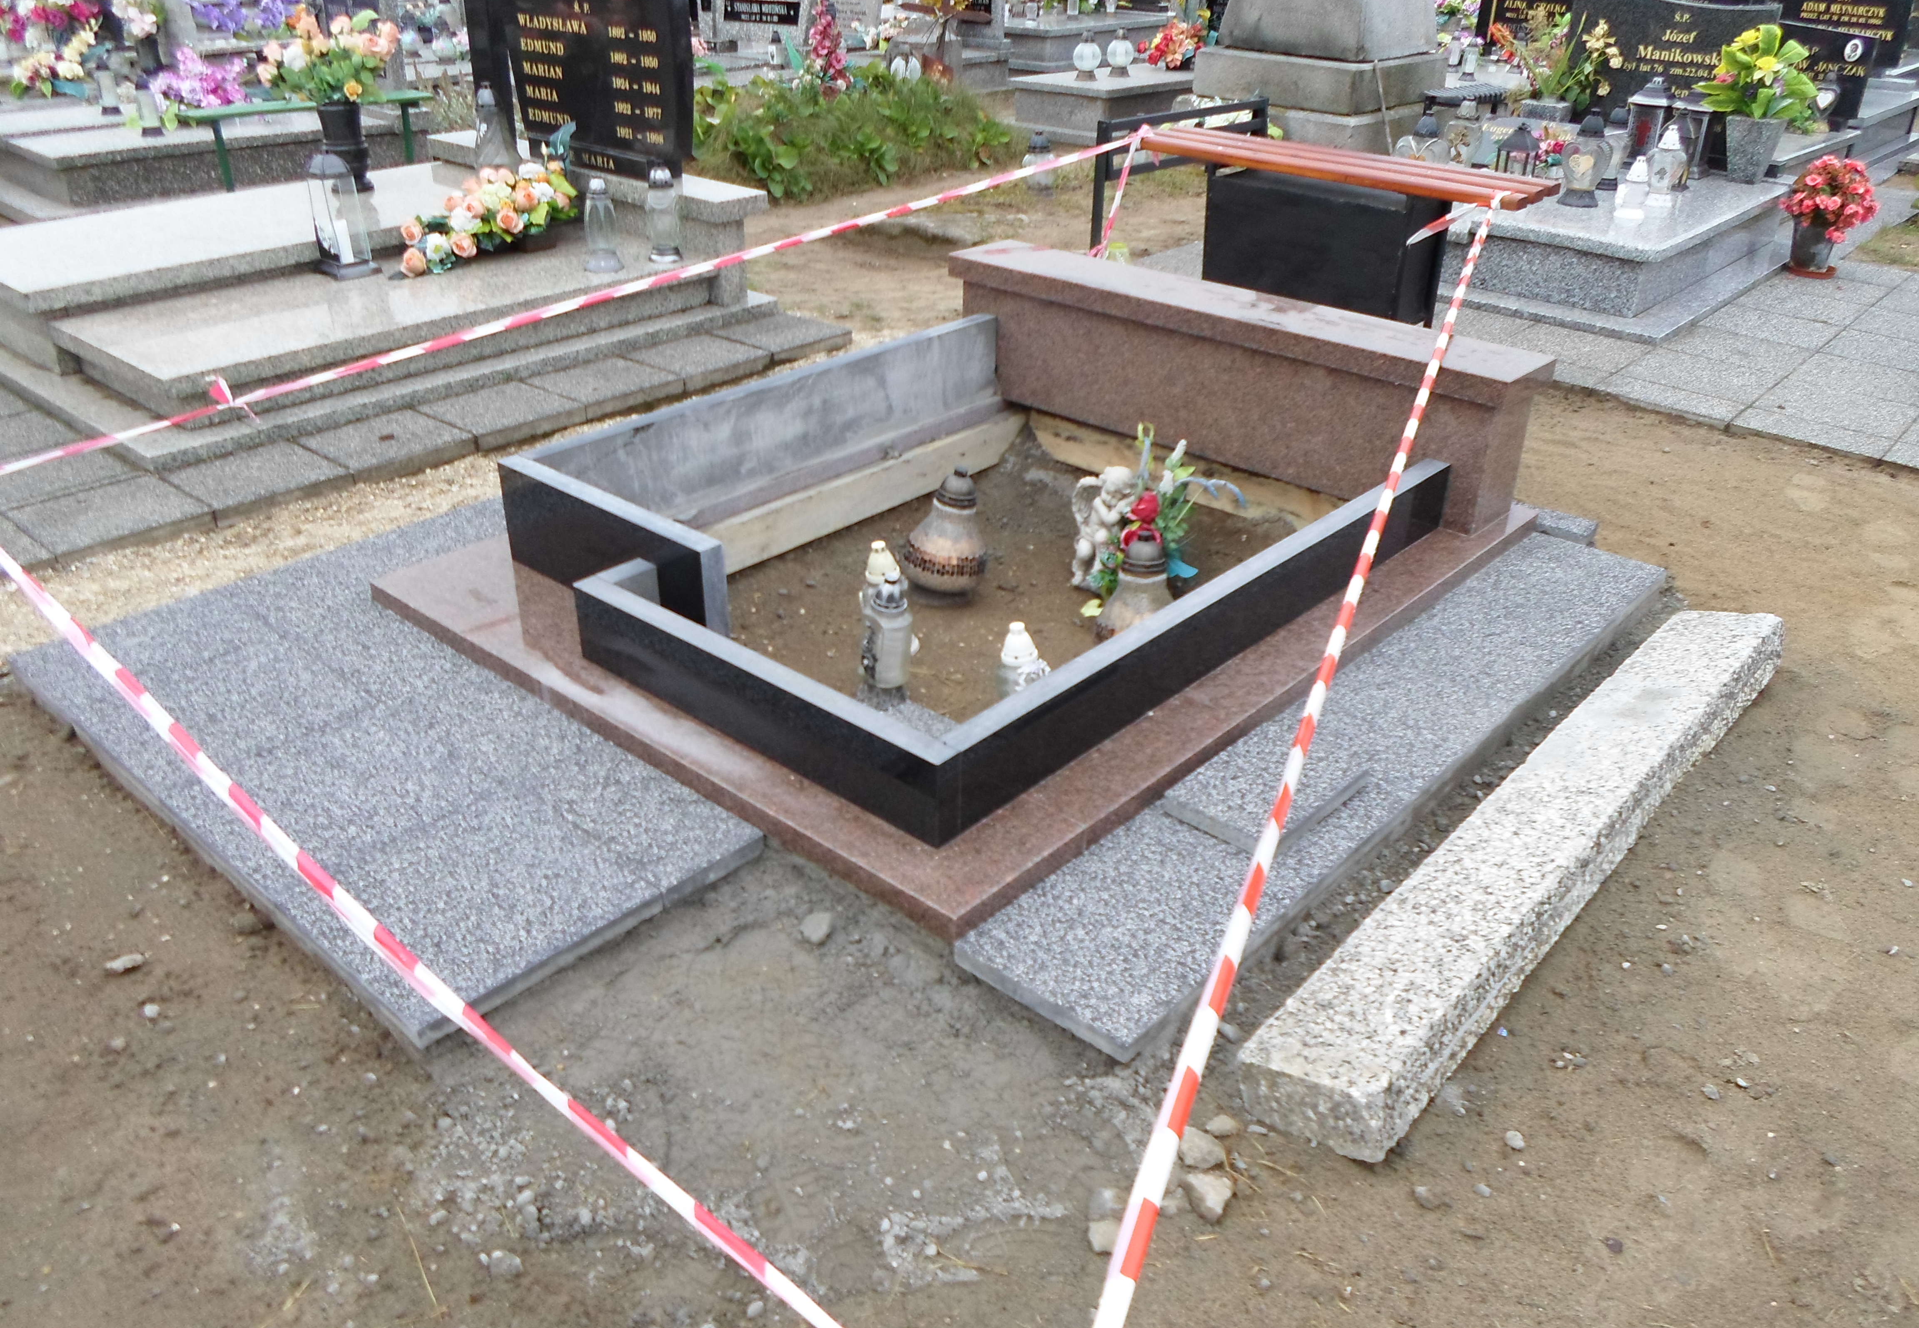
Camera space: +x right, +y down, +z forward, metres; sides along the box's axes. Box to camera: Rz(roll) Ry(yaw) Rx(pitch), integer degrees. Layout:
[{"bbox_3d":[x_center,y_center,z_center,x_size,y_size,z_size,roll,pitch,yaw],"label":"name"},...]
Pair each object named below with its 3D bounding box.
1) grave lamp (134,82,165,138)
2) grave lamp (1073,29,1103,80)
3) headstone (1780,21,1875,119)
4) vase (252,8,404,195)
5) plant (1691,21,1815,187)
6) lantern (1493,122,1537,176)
[{"bbox_3d":[-4.028,-2.765,6.872,0.115,0.250,0.115,-14,32,-25],"label":"grave lamp"},{"bbox_3d":[0.900,-4.311,9.794,0.197,0.316,0.197,3,29,4],"label":"grave lamp"},{"bbox_3d":[4.596,-3.200,7.502,0.550,0.440,0.090,24,28,35],"label":"headstone"},{"bbox_3d":[-2.372,-2.155,5.299,0.450,0.620,0.480,24,36,36],"label":"vase"},{"bbox_3d":[3.340,-2.367,5.884,0.454,0.619,0.364,15,32,24],"label":"plant"},{"bbox_3d":[2.369,-2.167,5.902,0.138,0.280,0.138,23,36,37],"label":"lantern"}]

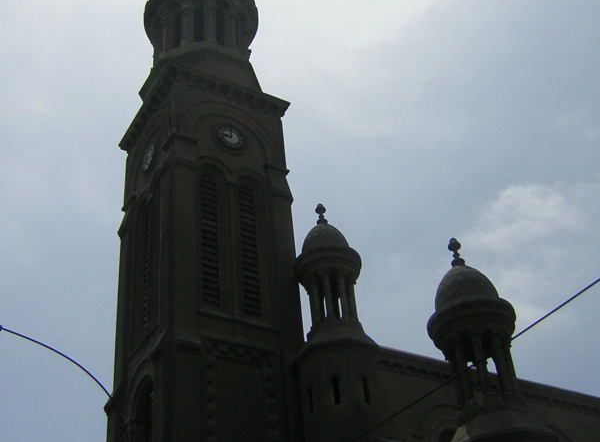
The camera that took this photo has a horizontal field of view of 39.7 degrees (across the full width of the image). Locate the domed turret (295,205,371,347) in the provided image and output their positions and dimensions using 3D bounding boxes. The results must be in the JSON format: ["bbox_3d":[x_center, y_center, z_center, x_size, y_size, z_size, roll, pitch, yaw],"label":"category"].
[{"bbox_3d":[1.073,1.926,31.225,2.620,6.460,2.620,-4,-36,-3],"label":"domed turret"}]

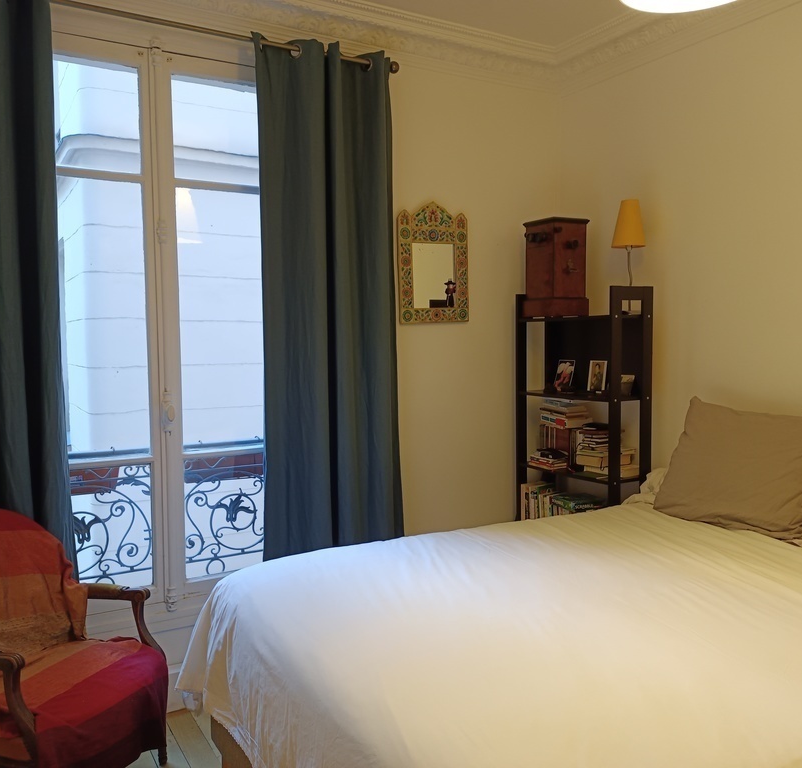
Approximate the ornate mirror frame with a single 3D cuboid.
[{"bbox_3d":[0.145,-0.545,3.345,0.370,0.549,0.030,-4,5,-30],"label":"ornate mirror frame"}]

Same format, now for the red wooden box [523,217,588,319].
[{"bbox_3d":[0.722,-0.537,3.485,0.229,0.447,0.234,-3,5,-30],"label":"red wooden box"}]

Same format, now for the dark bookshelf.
[{"bbox_3d":[0.828,0.394,3.447,0.252,1.643,0.615,-3,5,-30],"label":"dark bookshelf"}]

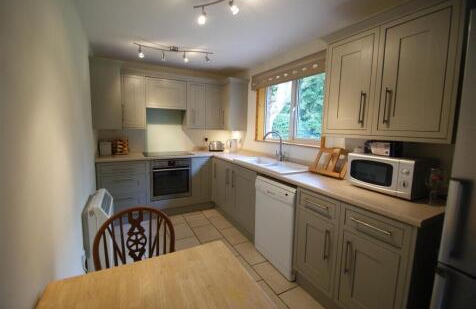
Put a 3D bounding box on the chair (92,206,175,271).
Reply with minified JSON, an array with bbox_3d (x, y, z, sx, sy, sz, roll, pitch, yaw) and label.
[{"bbox_3d":[-0.459,0.772,0.963,0.430,0.910,0.520,-4,9,-30],"label":"chair"}]

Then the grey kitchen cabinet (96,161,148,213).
[{"bbox_3d":[-1.610,0.453,2.829,0.570,0.760,0.580,-4,9,-30],"label":"grey kitchen cabinet"}]

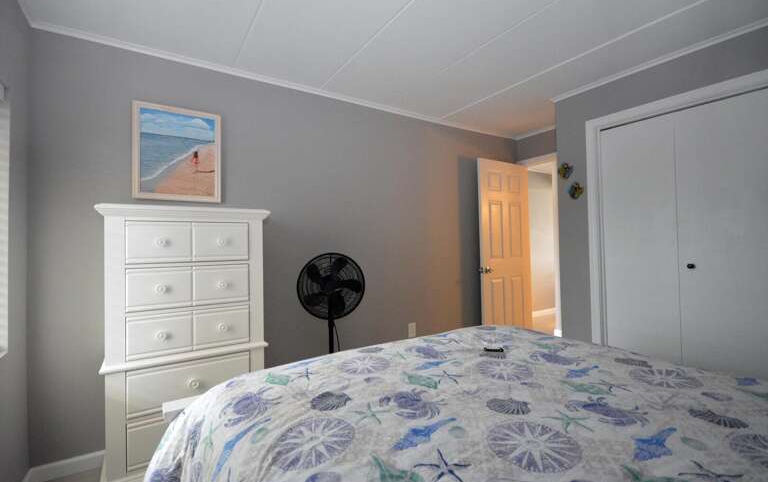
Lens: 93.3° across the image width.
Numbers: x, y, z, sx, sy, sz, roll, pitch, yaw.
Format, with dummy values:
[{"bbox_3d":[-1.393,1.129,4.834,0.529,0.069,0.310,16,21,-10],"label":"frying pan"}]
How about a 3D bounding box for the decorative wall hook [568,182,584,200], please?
[{"bbox_3d":[1.498,-0.390,2.820,0.035,0.125,0.108,0,-1,-33],"label":"decorative wall hook"}]

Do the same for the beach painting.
[{"bbox_3d":[-1.260,-0.527,2.233,0.473,0.569,0.027,0,-1,-33],"label":"beach painting"}]

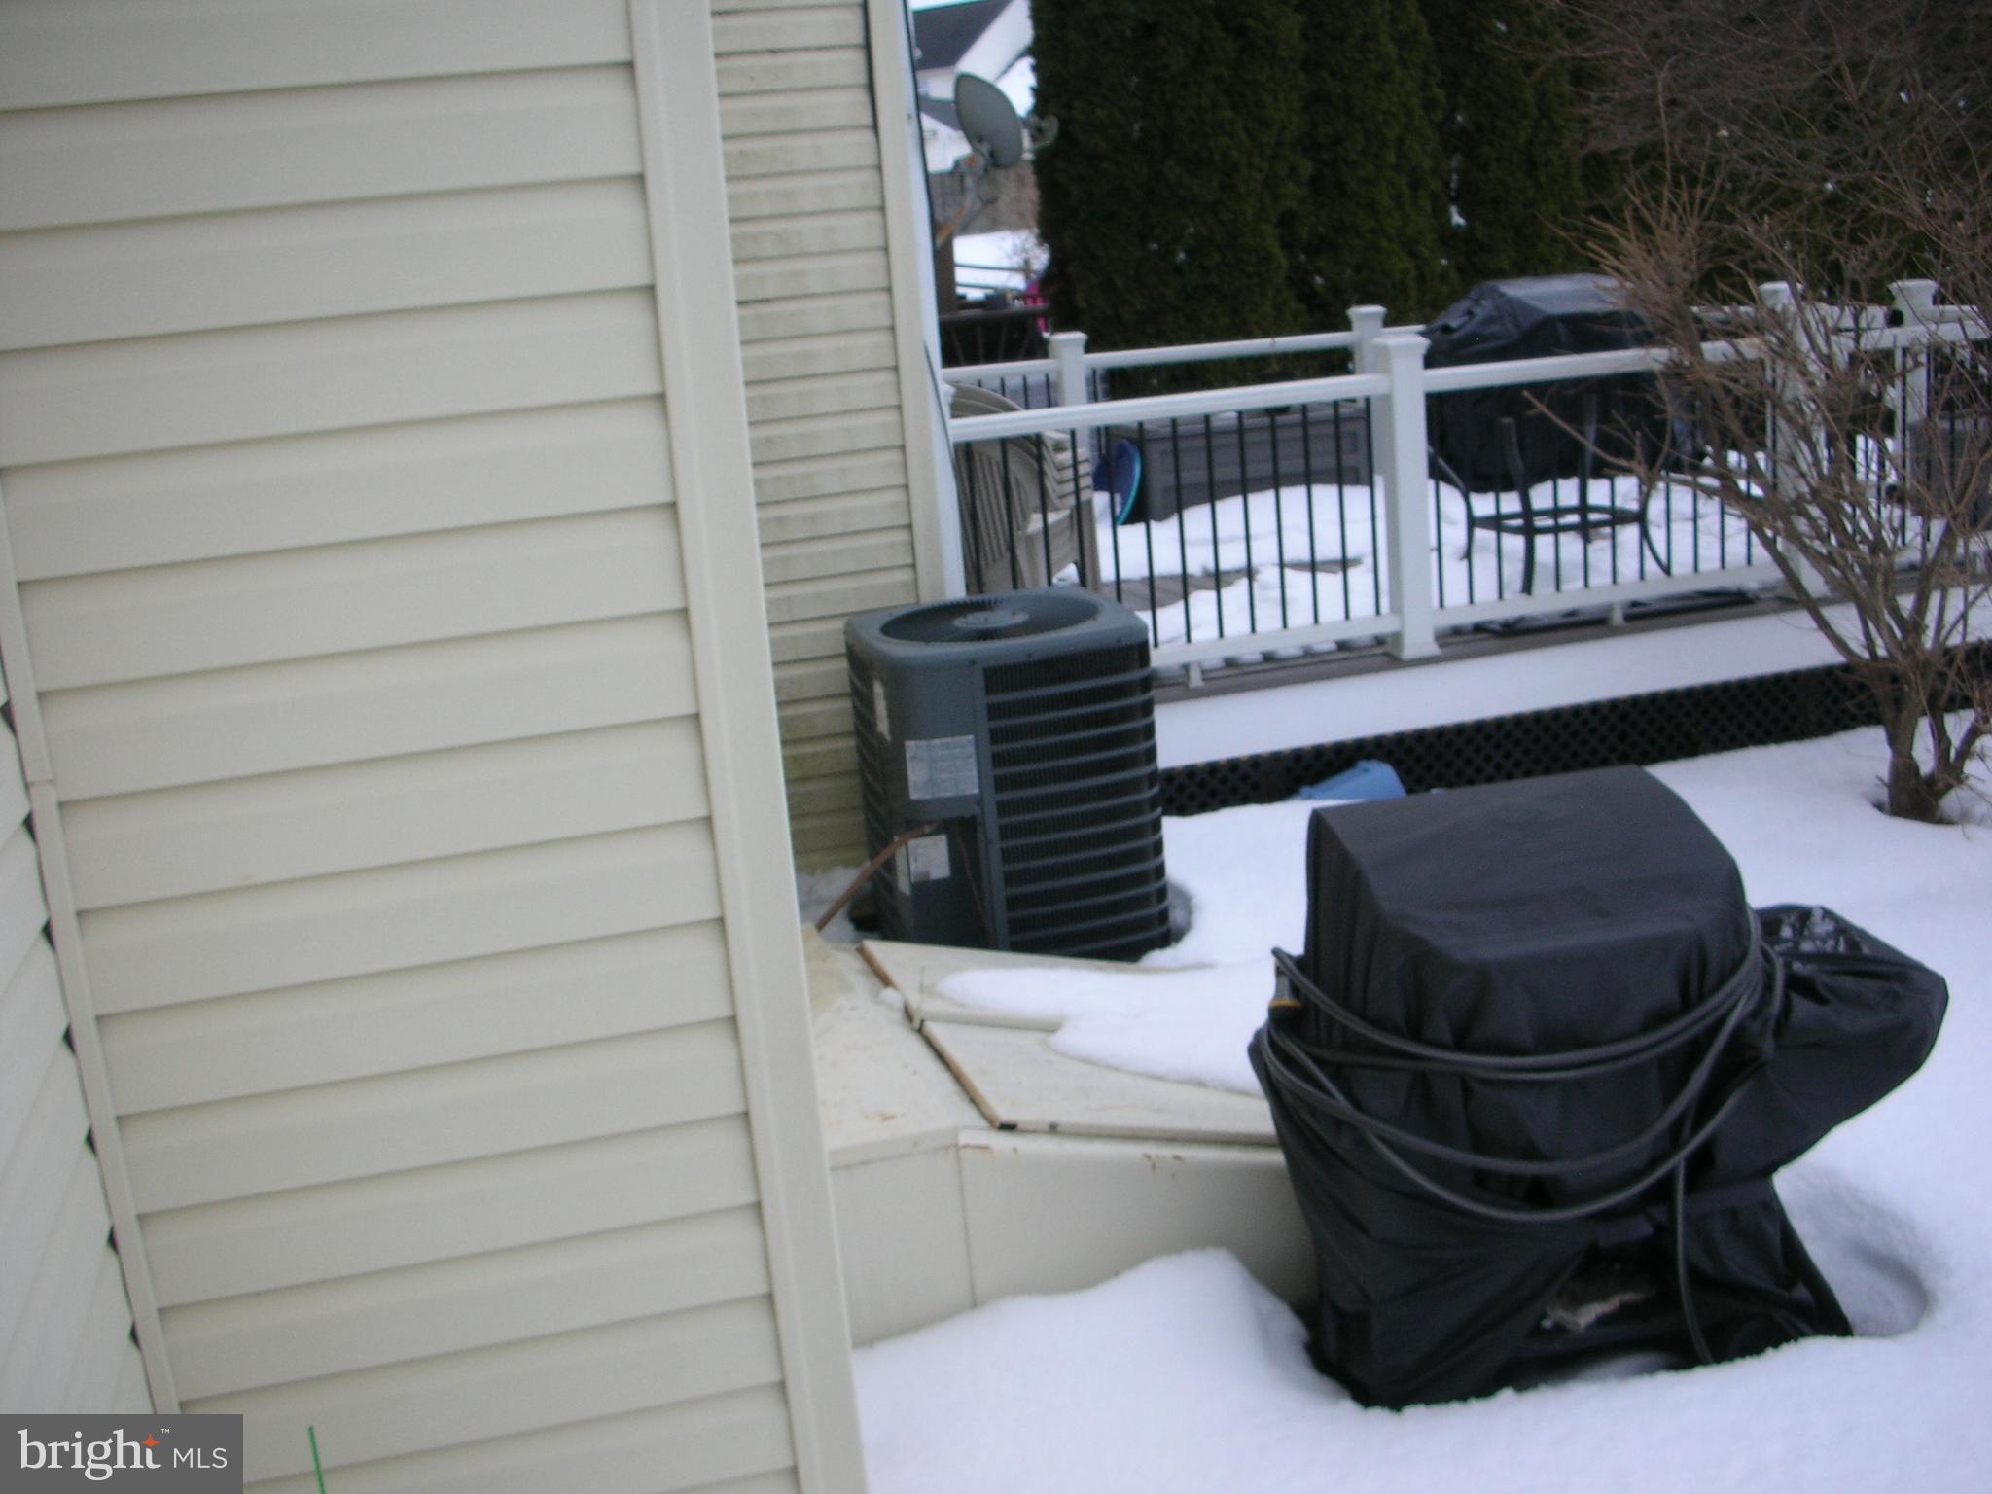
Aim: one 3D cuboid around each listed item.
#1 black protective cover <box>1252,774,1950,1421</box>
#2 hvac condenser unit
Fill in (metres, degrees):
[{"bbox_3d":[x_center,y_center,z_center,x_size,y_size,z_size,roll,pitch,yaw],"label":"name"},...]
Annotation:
[{"bbox_3d":[1.028,0.562,3.423,1.210,0.940,0.550,-7,14,-8],"label":"black protective cover"},{"bbox_3d":[0.023,0.114,5.476,0.725,0.930,0.725,-10,15,-19],"label":"hvac condenser unit"}]

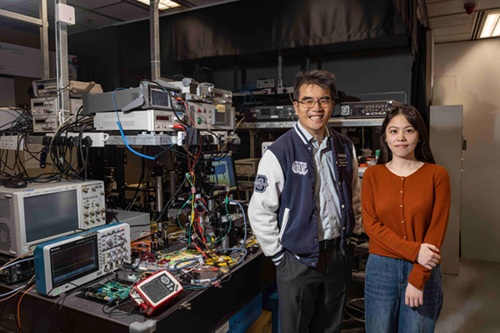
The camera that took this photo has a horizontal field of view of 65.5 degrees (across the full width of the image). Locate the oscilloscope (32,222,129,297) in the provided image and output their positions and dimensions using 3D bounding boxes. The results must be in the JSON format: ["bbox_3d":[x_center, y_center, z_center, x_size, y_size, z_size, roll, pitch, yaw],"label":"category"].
[{"bbox_3d":[-0.638,0.353,1.540,0.108,0.178,0.375,-1,4,28],"label":"oscilloscope"}]

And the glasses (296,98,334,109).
[{"bbox_3d":[0.290,-0.288,1.745,0.142,0.046,0.145,-2,14,-1],"label":"glasses"}]

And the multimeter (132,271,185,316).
[{"bbox_3d":[-0.322,0.438,1.362,0.099,0.040,0.167,41,19,15],"label":"multimeter"}]

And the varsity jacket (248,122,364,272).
[{"bbox_3d":[0.252,0.112,1.735,0.510,0.600,0.300,-2,5,-16],"label":"varsity jacket"}]

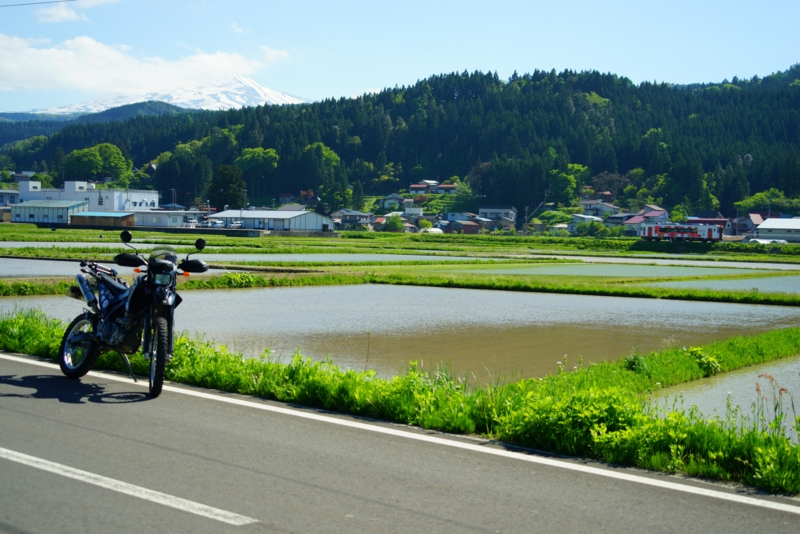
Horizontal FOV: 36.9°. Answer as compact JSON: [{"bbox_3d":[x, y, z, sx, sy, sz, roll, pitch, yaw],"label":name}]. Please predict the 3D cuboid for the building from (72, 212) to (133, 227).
[{"bbox_3d":[-77.665,-12.289,313.000,19.000,3.400,4.500,3,3,34],"label":"building"}]

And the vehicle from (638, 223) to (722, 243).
[{"bbox_3d":[63.390,-7.640,270.000,18.200,3.950,2.900,2,2,31],"label":"vehicle"}]

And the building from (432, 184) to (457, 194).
[{"bbox_3d":[15.552,-26.848,420.000,6.800,3.700,5.200,1,2,-12],"label":"building"}]

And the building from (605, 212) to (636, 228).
[{"bbox_3d":[57.570,-11.110,312.000,7.500,5.600,5.500,2,2,33],"label":"building"}]

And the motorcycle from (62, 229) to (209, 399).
[{"bbox_3d":[-2.670,0.427,11.250,0.840,1.400,2.100,-1,3,-44],"label":"motorcycle"}]

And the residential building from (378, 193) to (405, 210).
[{"bbox_3d":[-2.530,-19.343,362.000,6.800,5.600,7.500,2,2,12],"label":"residential building"}]

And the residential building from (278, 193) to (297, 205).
[{"bbox_3d":[-42.168,-25.432,450.000,5.600,4.400,4.300,3,3,25],"label":"residential building"}]

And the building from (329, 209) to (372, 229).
[{"bbox_3d":[-17.020,-16.190,412.000,11.500,7.500,9.500,1,2,-25],"label":"building"}]

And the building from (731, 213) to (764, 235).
[{"bbox_3d":[81.078,-9.486,280.000,5.400,6.200,7.800,3,3,36],"label":"building"}]

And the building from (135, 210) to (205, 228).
[{"bbox_3d":[-57.020,-11.800,298.000,16.000,3.800,9.000,3,2,40],"label":"building"}]

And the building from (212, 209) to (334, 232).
[{"bbox_3d":[-31.770,-11.150,294.000,28.000,4.700,15.000,3,2,40],"label":"building"}]

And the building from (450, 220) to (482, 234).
[{"bbox_3d":[16.476,-9.502,297.000,4.200,3.800,7.800,3,3,38],"label":"building"}]

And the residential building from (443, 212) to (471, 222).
[{"bbox_3d":[19.030,-15.330,405.000,7.200,6.000,7.200,1,2,-16],"label":"residential building"}]

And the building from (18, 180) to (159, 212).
[{"bbox_3d":[-92.201,-18.959,354.000,42.000,12.000,16.600,3,3,36],"label":"building"}]

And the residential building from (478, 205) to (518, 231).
[{"bbox_3d":[25.862,-12.529,318.000,8.700,7.200,7.300,2,2,17],"label":"residential building"}]

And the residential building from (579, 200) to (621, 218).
[{"bbox_3d":[53.541,-14.659,322.000,7.500,6.000,9.500,3,3,36],"label":"residential building"}]

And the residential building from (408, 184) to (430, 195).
[{"bbox_3d":[8.300,-32.920,510.000,7.400,4.200,6.300,2,2,14],"label":"residential building"}]

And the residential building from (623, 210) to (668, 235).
[{"bbox_3d":[59.580,-10.540,291.000,9.000,6.200,7.000,2,2,34],"label":"residential building"}]

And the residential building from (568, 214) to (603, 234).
[{"bbox_3d":[47.600,-10.710,308.000,7.200,5.600,5.500,2,2,33],"label":"residential building"}]

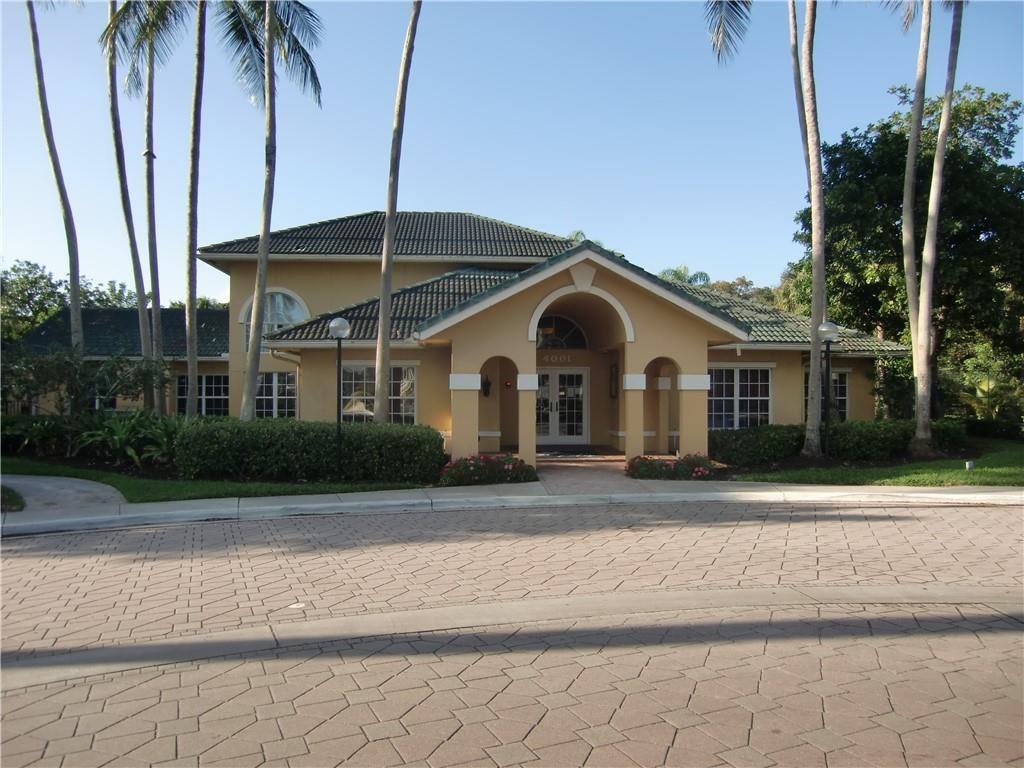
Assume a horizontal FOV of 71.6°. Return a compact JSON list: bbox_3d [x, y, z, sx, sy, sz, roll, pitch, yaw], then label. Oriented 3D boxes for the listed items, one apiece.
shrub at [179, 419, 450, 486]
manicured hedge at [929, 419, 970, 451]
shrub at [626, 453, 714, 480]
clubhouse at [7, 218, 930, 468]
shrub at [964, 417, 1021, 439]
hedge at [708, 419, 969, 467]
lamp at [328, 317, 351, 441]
[{"bbox_3d":[-3.600,1.182,12.790,4.700,0.970,1.500,0,-1,3],"label":"shrub"},{"bbox_3d":[10.800,1.237,17.689,1.150,0.790,1.000,0,-1,-20],"label":"manicured hedge"},{"bbox_3d":[2.850,1.449,12.987,1.500,0.400,1.100,0,-1,-2],"label":"shrub"},{"bbox_3d":[-2.200,-1.888,20.418,26.500,7.250,14.000,0,-1,-3],"label":"clubhouse"},{"bbox_3d":[15.700,1.306,22.489,2.200,0.700,1.300,0,-1,-5],"label":"shrub"},{"bbox_3d":[7.750,1.239,16.289,7.700,0.820,1.100,0,-1,-24],"label":"hedge"},{"bbox_3d":[-2.950,0.267,12.198,0.350,2.810,0.350,0,-1,0],"label":"lamp"}]

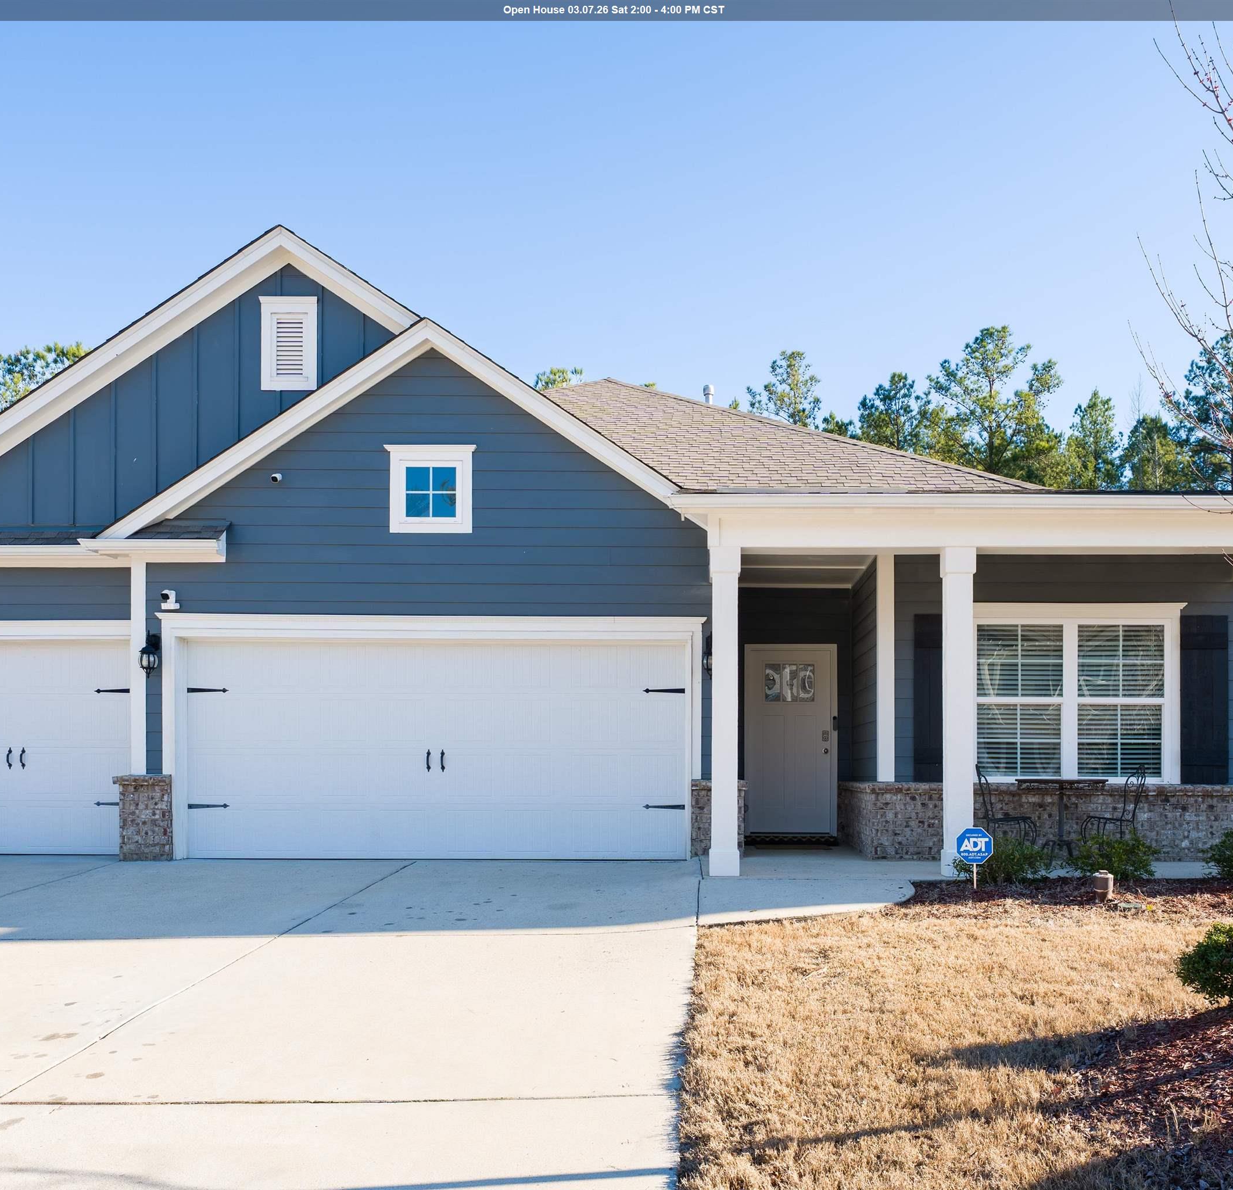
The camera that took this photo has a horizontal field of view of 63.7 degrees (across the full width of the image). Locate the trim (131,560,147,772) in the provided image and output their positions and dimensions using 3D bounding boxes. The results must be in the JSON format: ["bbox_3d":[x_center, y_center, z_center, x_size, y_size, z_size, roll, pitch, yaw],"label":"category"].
[{"bbox_3d":[-4.530,0.694,9.430,0.160,2.020,0.120,0,0,0],"label":"trim"}]

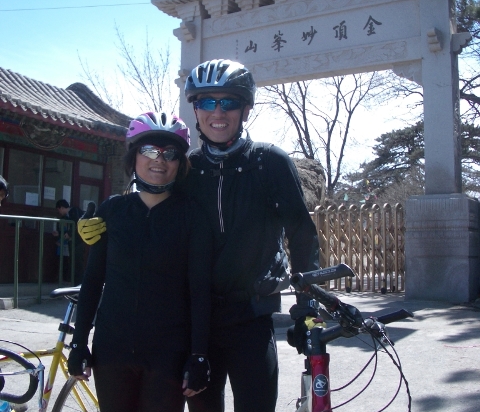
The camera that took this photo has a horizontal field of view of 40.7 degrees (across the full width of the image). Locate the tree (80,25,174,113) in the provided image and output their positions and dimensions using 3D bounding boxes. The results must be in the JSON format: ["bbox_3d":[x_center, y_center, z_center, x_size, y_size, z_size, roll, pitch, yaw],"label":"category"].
[{"bbox_3d":[-3.059,-2.094,19.500,3.900,6.600,3.600,0,-5,0],"label":"tree"}]

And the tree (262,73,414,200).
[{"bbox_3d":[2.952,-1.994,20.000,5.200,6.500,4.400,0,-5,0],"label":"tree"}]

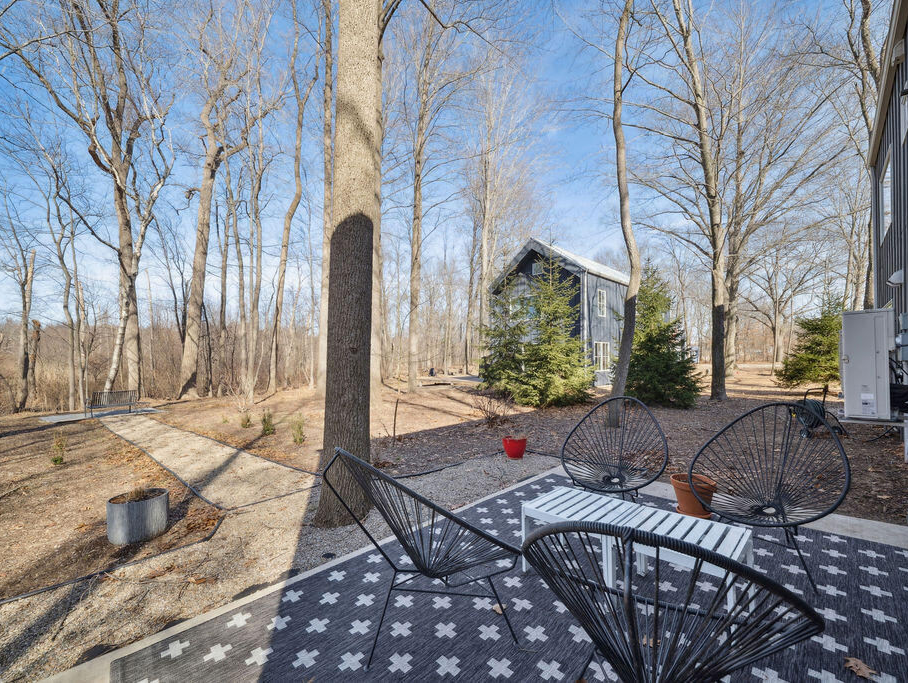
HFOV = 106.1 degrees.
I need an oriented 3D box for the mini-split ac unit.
[{"bbox_3d":[3.800,0.200,3.140,0.900,0.880,0.320,1,-1,-42],"label":"mini-split ac unit"}]

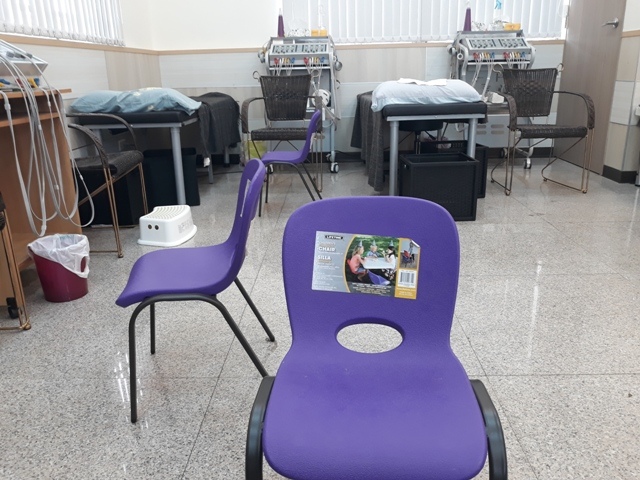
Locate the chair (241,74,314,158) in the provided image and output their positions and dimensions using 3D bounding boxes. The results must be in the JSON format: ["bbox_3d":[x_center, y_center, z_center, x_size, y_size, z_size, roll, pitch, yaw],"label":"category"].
[{"bbox_3d":[-0.251,-0.794,3.655,0.566,0.798,0.525,-1,18,2],"label":"chair"}]

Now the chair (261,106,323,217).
[{"bbox_3d":[-0.175,-0.486,3.047,0.404,0.591,0.348,-2,18,-3],"label":"chair"}]

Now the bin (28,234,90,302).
[{"bbox_3d":[-0.967,0.108,1.898,0.207,0.224,0.212,-1,18,2],"label":"bin"}]

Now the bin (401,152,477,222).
[{"bbox_3d":[0.681,-0.307,2.870,0.369,0.318,0.323,-1,18,2],"label":"bin"}]

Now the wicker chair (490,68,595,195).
[{"bbox_3d":[1.485,-0.761,3.416,0.566,0.798,0.525,-2,18,-1],"label":"wicker chair"}]

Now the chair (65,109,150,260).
[{"bbox_3d":[-1.183,-0.372,2.453,0.535,0.798,0.566,-1,18,3],"label":"chair"}]

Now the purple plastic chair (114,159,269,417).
[{"bbox_3d":[-0.317,0.097,1.294,0.404,0.591,0.348,-4,18,-9],"label":"purple plastic chair"}]

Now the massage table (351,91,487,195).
[{"bbox_3d":[0.713,-0.813,3.926,0.687,0.616,1.757,-1,18,2],"label":"massage table"}]

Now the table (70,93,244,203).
[{"bbox_3d":[-1.140,-0.774,3.958,0.667,0.616,1.768,-1,18,2],"label":"table"}]

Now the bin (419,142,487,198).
[{"bbox_3d":[0.904,-0.500,3.438,0.369,0.318,0.343,-1,18,2],"label":"bin"}]

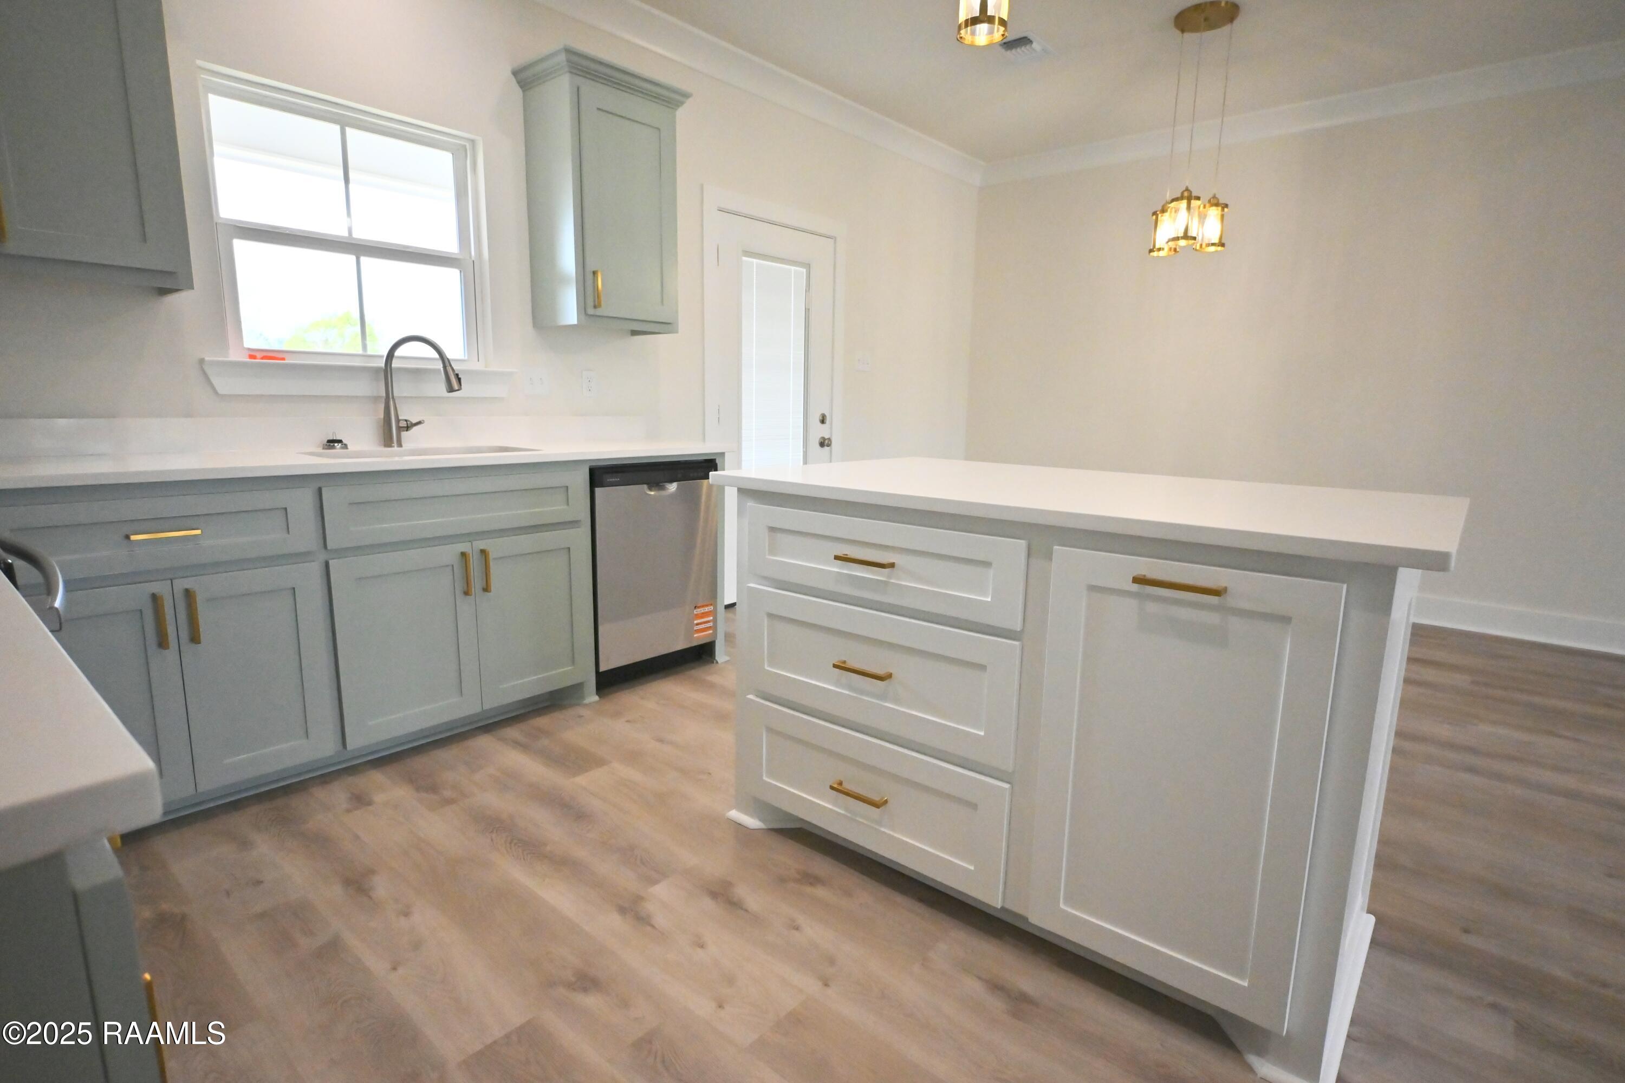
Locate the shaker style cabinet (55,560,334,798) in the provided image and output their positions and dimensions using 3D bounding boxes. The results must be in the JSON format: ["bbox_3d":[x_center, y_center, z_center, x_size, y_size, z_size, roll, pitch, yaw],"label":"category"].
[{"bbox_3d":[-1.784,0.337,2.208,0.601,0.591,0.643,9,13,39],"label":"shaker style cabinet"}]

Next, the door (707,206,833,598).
[{"bbox_3d":[-0.200,-0.699,4.498,0.045,2.015,0.913,9,13,39],"label":"door"}]

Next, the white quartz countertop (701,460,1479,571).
[{"bbox_3d":[0.619,-0.123,1.968,1.510,0.031,0.937,9,13,39],"label":"white quartz countertop"}]

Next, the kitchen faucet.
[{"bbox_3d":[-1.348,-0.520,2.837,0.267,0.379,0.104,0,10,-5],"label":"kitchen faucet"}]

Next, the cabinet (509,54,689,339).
[{"bbox_3d":[-0.827,-1.342,3.294,0.353,0.960,0.590,9,13,39],"label":"cabinet"}]

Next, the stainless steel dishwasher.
[{"bbox_3d":[-0.812,0.079,3.344,0.606,0.851,0.609,9,13,39],"label":"stainless steel dishwasher"}]

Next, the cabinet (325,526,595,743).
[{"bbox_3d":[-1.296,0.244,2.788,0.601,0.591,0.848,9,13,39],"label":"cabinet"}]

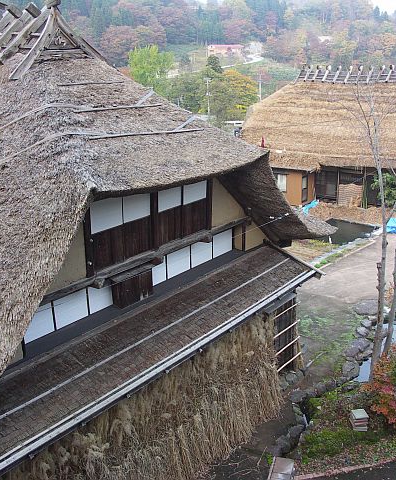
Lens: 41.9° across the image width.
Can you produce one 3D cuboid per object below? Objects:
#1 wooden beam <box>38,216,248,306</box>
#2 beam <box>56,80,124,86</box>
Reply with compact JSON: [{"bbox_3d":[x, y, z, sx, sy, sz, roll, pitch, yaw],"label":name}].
[{"bbox_3d":[-0.763,0.262,11.714,0.250,0.280,6.700,15,24,38],"label":"wooden beam"},{"bbox_3d":[-2.368,-3.519,11.664,0.050,0.050,1.890,15,24,38],"label":"beam"}]

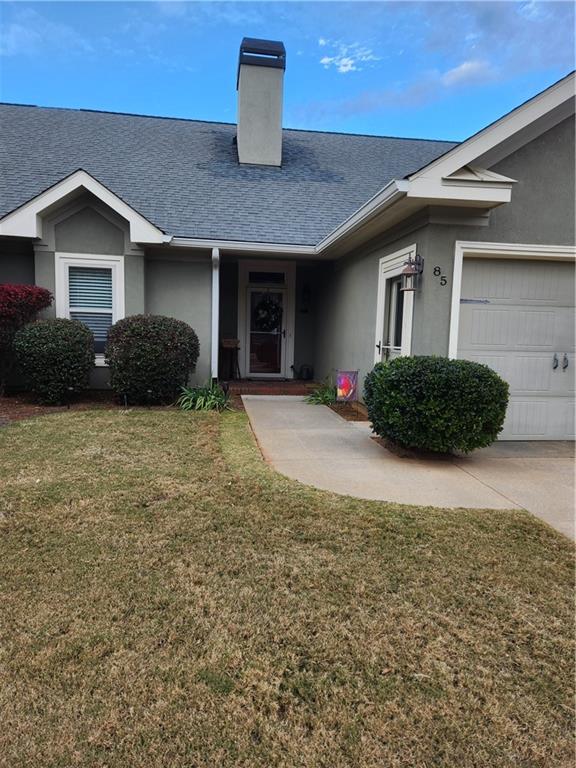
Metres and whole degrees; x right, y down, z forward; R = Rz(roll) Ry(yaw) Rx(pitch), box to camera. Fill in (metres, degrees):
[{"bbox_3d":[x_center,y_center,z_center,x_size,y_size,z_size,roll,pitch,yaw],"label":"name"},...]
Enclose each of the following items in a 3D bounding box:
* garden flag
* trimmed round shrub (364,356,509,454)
[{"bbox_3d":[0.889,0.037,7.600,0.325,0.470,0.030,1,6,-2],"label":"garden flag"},{"bbox_3d":[1.513,0.205,5.397,1.400,0.980,1.280,1,6,0],"label":"trimmed round shrub"}]

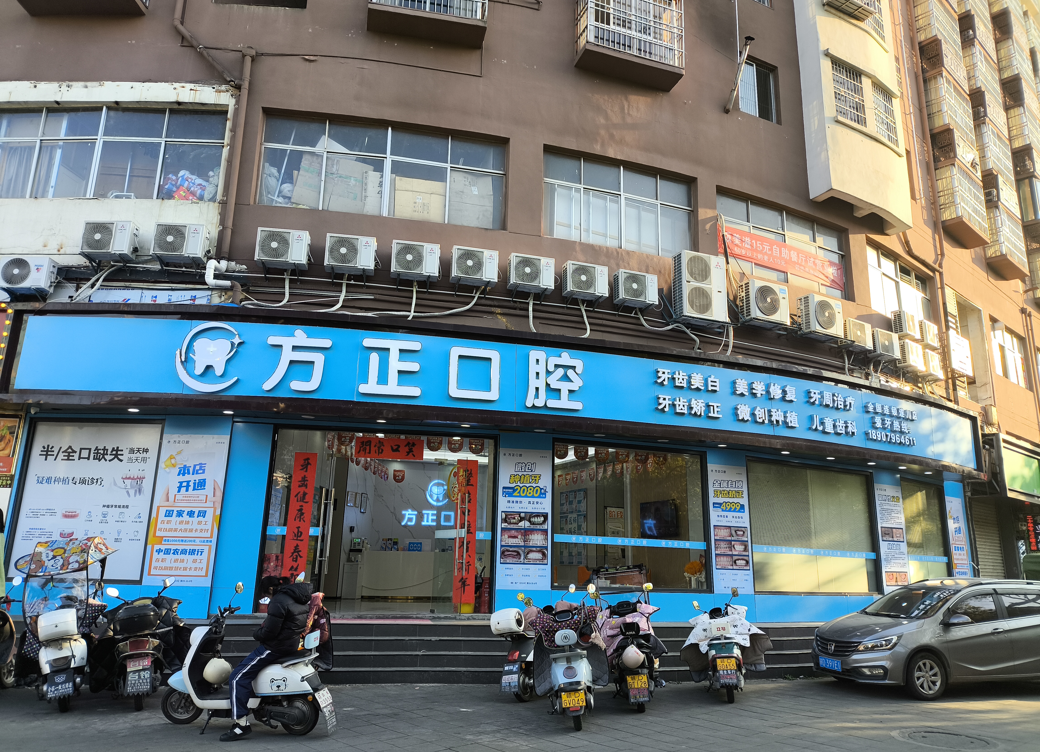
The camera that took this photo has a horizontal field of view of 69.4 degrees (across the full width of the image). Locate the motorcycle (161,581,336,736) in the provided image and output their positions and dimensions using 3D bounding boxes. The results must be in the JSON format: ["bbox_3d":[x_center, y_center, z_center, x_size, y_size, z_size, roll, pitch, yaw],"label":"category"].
[{"bbox_3d":[-2.469,2.570,6.875,1.680,1.220,0.700,-3,-15,15],"label":"motorcycle"}]

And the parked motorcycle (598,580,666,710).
[{"bbox_3d":[1.378,3.164,8.897,0.840,1.300,1.820,1,-15,2],"label":"parked motorcycle"}]

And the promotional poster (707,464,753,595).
[{"bbox_3d":[3.800,2.750,13.550,0.820,2.280,0.040,7,-16,-18],"label":"promotional poster"}]

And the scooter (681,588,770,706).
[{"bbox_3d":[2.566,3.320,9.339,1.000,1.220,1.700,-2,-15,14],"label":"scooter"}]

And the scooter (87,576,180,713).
[{"bbox_3d":[-4.101,2.895,8.255,0.900,1.250,1.750,8,-16,-24],"label":"scooter"}]

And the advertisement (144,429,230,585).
[{"bbox_3d":[-4.644,1.856,10.494,0.921,2.081,0.020,2,-15,-2],"label":"advertisement"}]

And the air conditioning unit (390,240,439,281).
[{"bbox_3d":[-1.781,-1.956,12.802,0.785,0.565,0.280,4,-15,-9],"label":"air conditioning unit"}]

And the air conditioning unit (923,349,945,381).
[{"bbox_3d":[9.227,-0.232,16.927,0.760,0.560,0.275,14,-19,-39],"label":"air conditioning unit"}]

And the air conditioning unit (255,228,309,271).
[{"bbox_3d":[-3.854,-2.072,12.257,0.800,0.560,0.300,3,-15,-5],"label":"air conditioning unit"}]

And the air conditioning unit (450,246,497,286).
[{"bbox_3d":[-0.763,-1.818,12.547,0.765,0.555,0.270,5,-15,-13],"label":"air conditioning unit"}]

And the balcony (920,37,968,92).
[{"bbox_3d":[12.824,-9.164,22.736,1.950,0.950,0.650,14,-19,-39],"label":"balcony"}]

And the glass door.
[{"bbox_3d":[-2.138,2.251,11.700,3.546,2.777,0.120,3,-15,-5],"label":"glass door"}]

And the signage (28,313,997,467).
[{"bbox_3d":[1.642,0.387,13.045,18.300,1.100,1.650,6,-15,-18],"label":"signage"}]

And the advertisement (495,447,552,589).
[{"bbox_3d":[0.085,2.344,12.397,0.895,2.280,0.040,4,-15,-11],"label":"advertisement"}]

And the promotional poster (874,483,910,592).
[{"bbox_3d":[7.583,3.306,15.249,0.830,2.170,0.050,9,-17,-28],"label":"promotional poster"}]

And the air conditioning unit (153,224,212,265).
[{"bbox_3d":[-5.586,-2.195,12.384,0.785,0.565,0.280,2,-15,-2],"label":"air conditioning unit"}]

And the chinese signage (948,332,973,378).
[{"bbox_3d":[11.400,-0.569,19.459,1.255,0.985,0.060,13,-19,-38],"label":"chinese signage"}]

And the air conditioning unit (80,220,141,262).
[{"bbox_3d":[-6.980,-2.311,12.807,0.800,0.560,0.300,1,-14,0],"label":"air conditioning unit"}]

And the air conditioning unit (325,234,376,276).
[{"bbox_3d":[-2.821,-2.022,12.541,0.785,0.565,0.280,4,-15,-9],"label":"air conditioning unit"}]

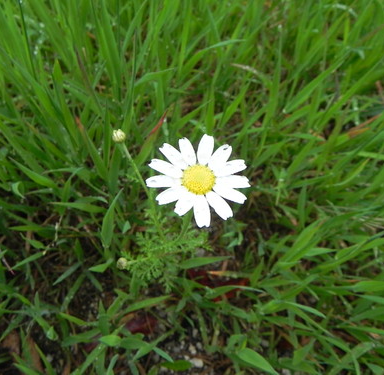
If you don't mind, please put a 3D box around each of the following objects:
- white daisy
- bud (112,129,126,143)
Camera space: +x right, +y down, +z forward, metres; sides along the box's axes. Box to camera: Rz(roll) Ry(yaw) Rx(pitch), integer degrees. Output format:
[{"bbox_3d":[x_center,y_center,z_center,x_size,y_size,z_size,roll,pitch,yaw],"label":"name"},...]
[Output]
[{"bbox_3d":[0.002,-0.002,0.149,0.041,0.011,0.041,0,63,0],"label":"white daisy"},{"bbox_3d":[-0.032,-0.023,0.165,0.006,0.006,0.006,-9,50,11],"label":"bud"}]

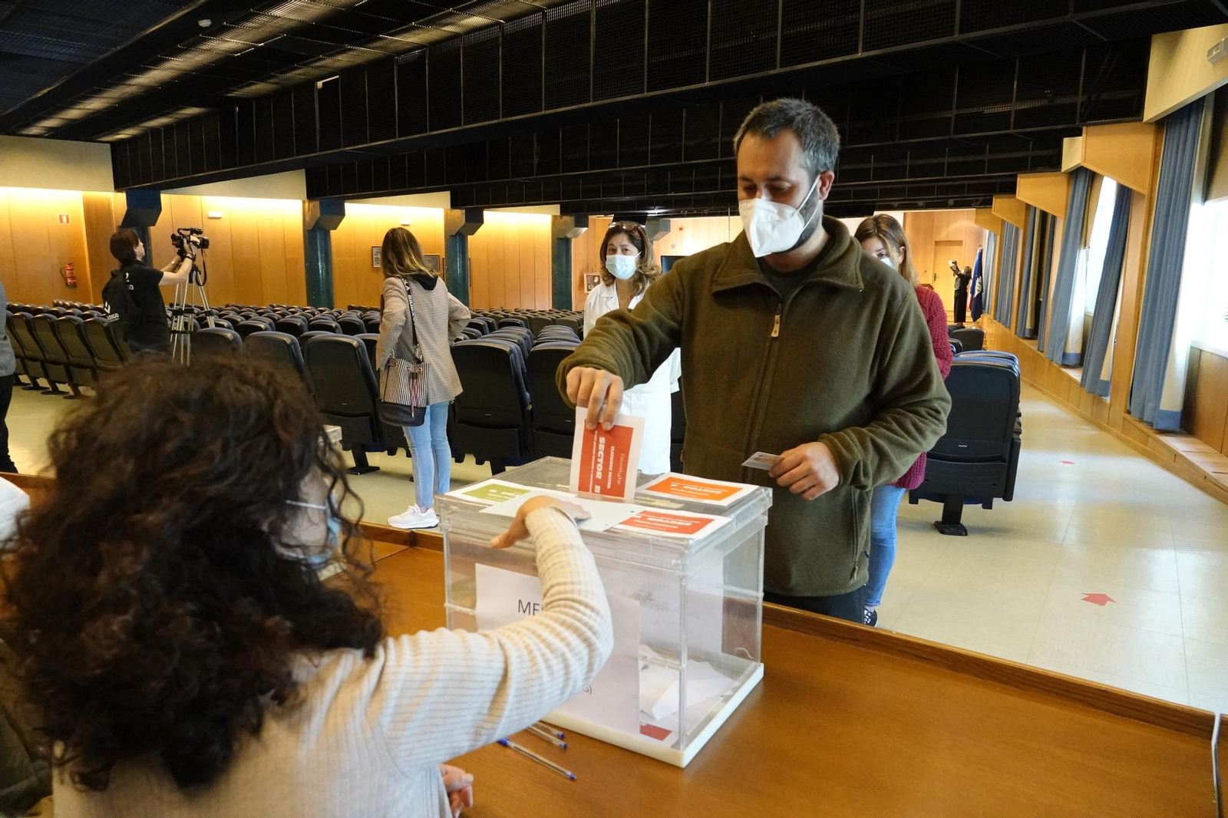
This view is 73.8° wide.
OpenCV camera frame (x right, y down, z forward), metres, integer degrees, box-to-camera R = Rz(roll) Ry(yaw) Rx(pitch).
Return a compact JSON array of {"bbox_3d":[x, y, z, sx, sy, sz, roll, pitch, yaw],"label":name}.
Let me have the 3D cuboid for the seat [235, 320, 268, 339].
[{"bbox_3d":[-3.997,-0.546,9.584,0.540,0.970,0.600,4,10,20],"label":"seat"}]

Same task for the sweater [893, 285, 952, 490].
[{"bbox_3d":[1.079,-0.111,3.302,0.520,0.800,0.360,5,11,22],"label":"sweater"}]

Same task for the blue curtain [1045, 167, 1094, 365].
[{"bbox_3d":[6.206,-1.931,11.057,0.300,2.620,0.750,4,11,20],"label":"blue curtain"}]

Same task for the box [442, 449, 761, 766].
[{"bbox_3d":[-0.011,0.300,1.361,0.446,0.332,0.320,6,11,30],"label":"box"}]

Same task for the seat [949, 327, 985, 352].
[{"bbox_3d":[4.755,-0.632,11.178,0.560,0.970,0.550,2,10,9],"label":"seat"}]

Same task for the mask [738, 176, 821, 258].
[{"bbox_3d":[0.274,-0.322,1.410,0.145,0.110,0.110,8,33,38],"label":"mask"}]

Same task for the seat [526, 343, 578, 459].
[{"bbox_3d":[-0.215,0.059,5.242,0.540,0.970,0.600,4,10,20],"label":"seat"}]

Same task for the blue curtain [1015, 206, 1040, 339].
[{"bbox_3d":[7.551,-2.527,14.854,0.240,2.450,0.650,4,11,20],"label":"blue curtain"}]

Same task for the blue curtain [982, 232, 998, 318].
[{"bbox_3d":[10.188,-3.784,22.141,0.250,2.350,1.100,4,11,20],"label":"blue curtain"}]

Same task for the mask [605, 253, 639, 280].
[{"bbox_3d":[0.034,-0.621,3.580,0.150,0.110,0.090,3,15,17],"label":"mask"}]

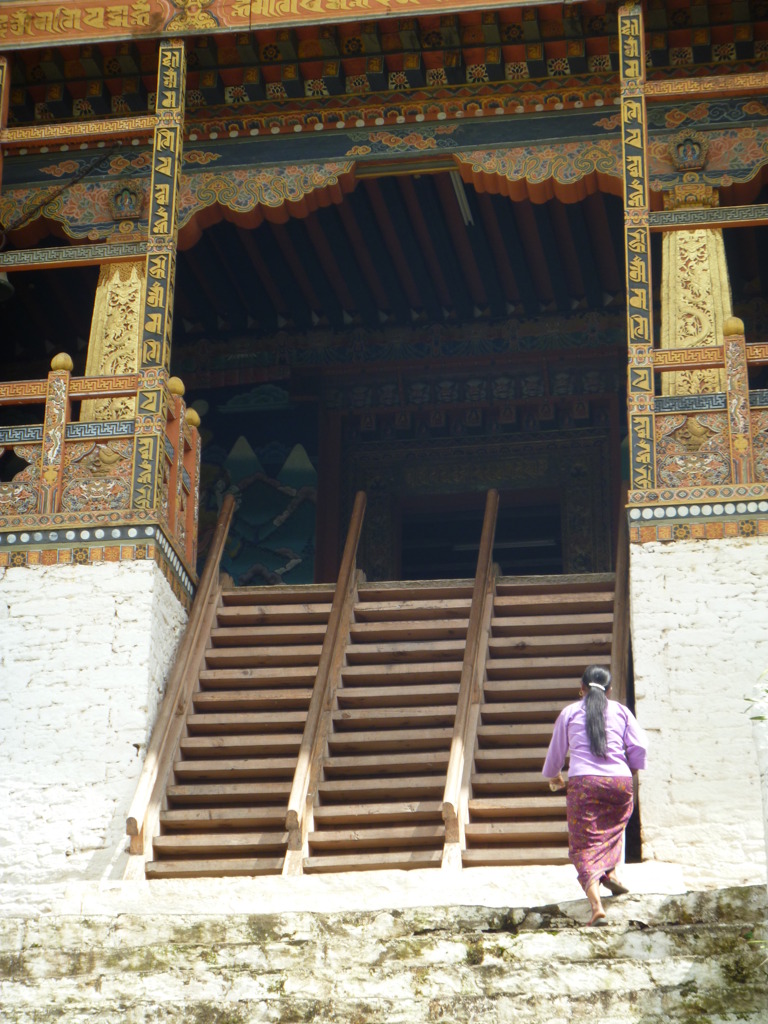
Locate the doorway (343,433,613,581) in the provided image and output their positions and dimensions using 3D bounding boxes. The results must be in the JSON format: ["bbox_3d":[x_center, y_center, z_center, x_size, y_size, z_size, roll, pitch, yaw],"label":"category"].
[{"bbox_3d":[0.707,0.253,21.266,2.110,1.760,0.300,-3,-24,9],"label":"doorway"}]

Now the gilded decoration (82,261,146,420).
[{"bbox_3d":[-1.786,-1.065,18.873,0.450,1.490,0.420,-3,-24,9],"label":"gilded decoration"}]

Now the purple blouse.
[{"bbox_3d":[1.177,1.261,15.477,0.580,0.490,0.310,-3,-24,9],"label":"purple blouse"}]

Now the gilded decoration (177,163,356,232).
[{"bbox_3d":[-0.791,-2.118,19.112,1.250,0.480,0.280,-3,-24,9],"label":"gilded decoration"}]

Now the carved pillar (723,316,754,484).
[{"bbox_3d":[2.248,-0.719,17.605,0.140,1.180,0.140,-3,-24,9],"label":"carved pillar"}]

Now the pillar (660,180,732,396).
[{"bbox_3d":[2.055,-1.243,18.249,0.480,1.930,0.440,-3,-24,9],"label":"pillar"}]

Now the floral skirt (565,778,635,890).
[{"bbox_3d":[1.186,1.756,15.235,0.380,0.690,0.360,-3,-24,9],"label":"floral skirt"}]

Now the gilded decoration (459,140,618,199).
[{"bbox_3d":[1.051,-2.232,18.809,1.130,0.440,0.280,-3,-24,9],"label":"gilded decoration"}]

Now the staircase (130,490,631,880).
[{"bbox_3d":[0.140,0.958,17.499,2.910,3.400,2.130,-3,-24,9],"label":"staircase"}]

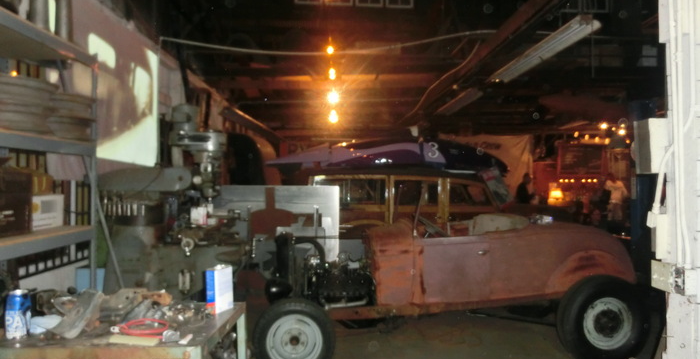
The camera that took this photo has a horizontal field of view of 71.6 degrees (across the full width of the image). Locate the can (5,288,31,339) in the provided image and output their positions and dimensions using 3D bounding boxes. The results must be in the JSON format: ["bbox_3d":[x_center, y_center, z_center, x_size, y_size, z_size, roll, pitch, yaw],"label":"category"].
[{"bbox_3d":[-1.012,0.409,1.480,0.066,0.122,0.066,0,-1,-30],"label":"can"}]

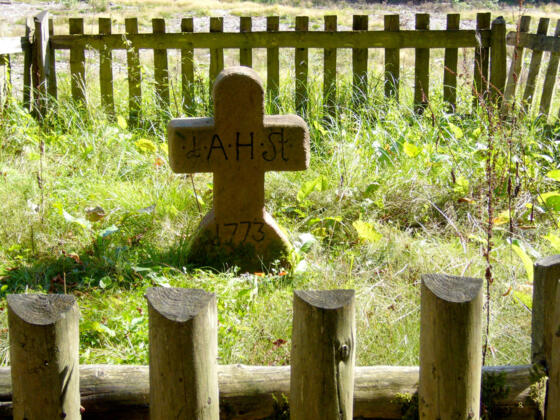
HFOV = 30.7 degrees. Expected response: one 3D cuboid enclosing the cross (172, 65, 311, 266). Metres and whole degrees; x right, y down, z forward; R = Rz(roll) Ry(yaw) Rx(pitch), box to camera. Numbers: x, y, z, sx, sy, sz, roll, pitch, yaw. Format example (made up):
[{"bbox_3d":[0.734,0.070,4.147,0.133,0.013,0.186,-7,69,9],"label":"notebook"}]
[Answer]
[{"bbox_3d":[-0.154,-0.159,3.994,0.533,0.790,0.200,0,12,0],"label":"cross"}]

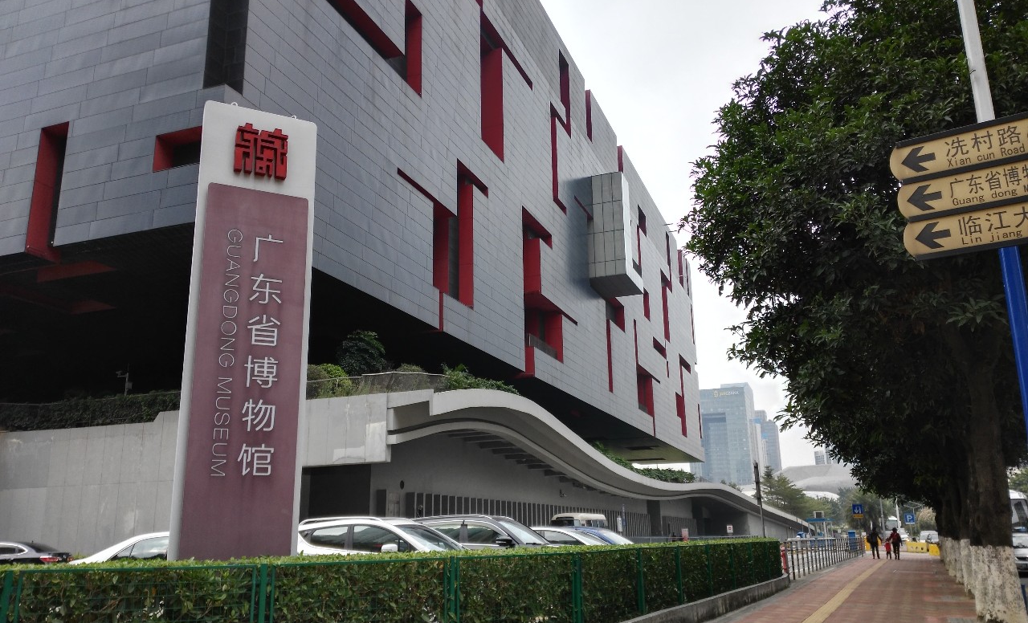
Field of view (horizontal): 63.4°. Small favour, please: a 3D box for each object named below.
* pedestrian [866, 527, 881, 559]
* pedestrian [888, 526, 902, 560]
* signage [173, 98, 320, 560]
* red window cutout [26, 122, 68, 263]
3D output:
[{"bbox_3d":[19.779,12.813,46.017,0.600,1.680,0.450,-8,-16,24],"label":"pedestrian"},{"bbox_3d":[19.069,11.652,41.888,0.550,1.600,0.350,-8,-16,24],"label":"pedestrian"},{"bbox_3d":[-3.505,0.736,10.848,1.468,7.077,0.350,7,-17,-28],"label":"signage"},{"bbox_3d":[-17.652,-4.662,32.206,1.440,5.180,0.950,-7,-16,20],"label":"red window cutout"}]

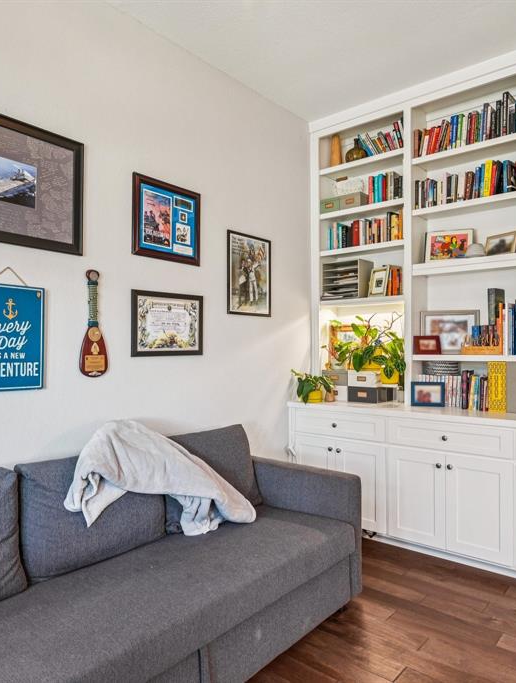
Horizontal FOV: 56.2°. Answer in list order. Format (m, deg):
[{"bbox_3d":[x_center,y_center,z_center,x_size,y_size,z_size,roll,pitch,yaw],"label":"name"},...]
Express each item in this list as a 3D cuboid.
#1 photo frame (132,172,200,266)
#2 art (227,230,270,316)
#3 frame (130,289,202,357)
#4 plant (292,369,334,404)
[{"bbox_3d":[-0.500,-0.659,2.693,0.030,0.427,0.460,0,-1,39],"label":"photo frame"},{"bbox_3d":[-0.053,-0.439,3.240,0.022,0.537,0.434,0,-1,39],"label":"art"},{"bbox_3d":[-0.494,-0.095,2.701,0.022,0.351,0.496,0,-1,39],"label":"frame"},{"bbox_3d":[0.400,0.328,3.540,0.290,0.265,0.260,0,-1,39],"label":"plant"}]

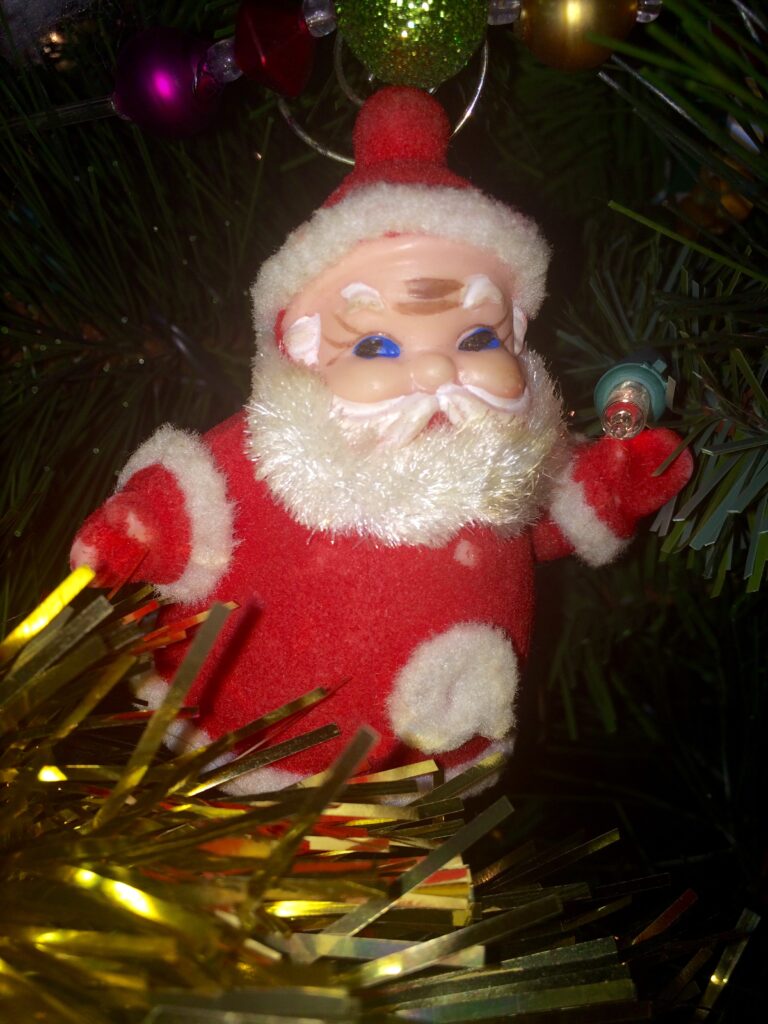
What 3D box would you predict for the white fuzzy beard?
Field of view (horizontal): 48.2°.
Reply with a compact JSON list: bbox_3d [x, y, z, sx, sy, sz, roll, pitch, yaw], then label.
[{"bbox_3d":[0.004,-0.011,0.130,0.049,0.035,0.032,-1,3,-14],"label":"white fuzzy beard"}]

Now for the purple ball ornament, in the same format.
[{"bbox_3d":[-0.037,-0.072,0.145,0.018,0.018,0.018,0,3,0],"label":"purple ball ornament"}]

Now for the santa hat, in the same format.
[{"bbox_3d":[0.003,-0.048,0.143,0.047,0.041,0.045,-1,3,-14],"label":"santa hat"}]

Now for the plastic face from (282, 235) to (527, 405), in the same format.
[{"bbox_3d":[0.004,-0.026,0.126,0.038,0.028,0.023,-1,3,-14],"label":"plastic face"}]

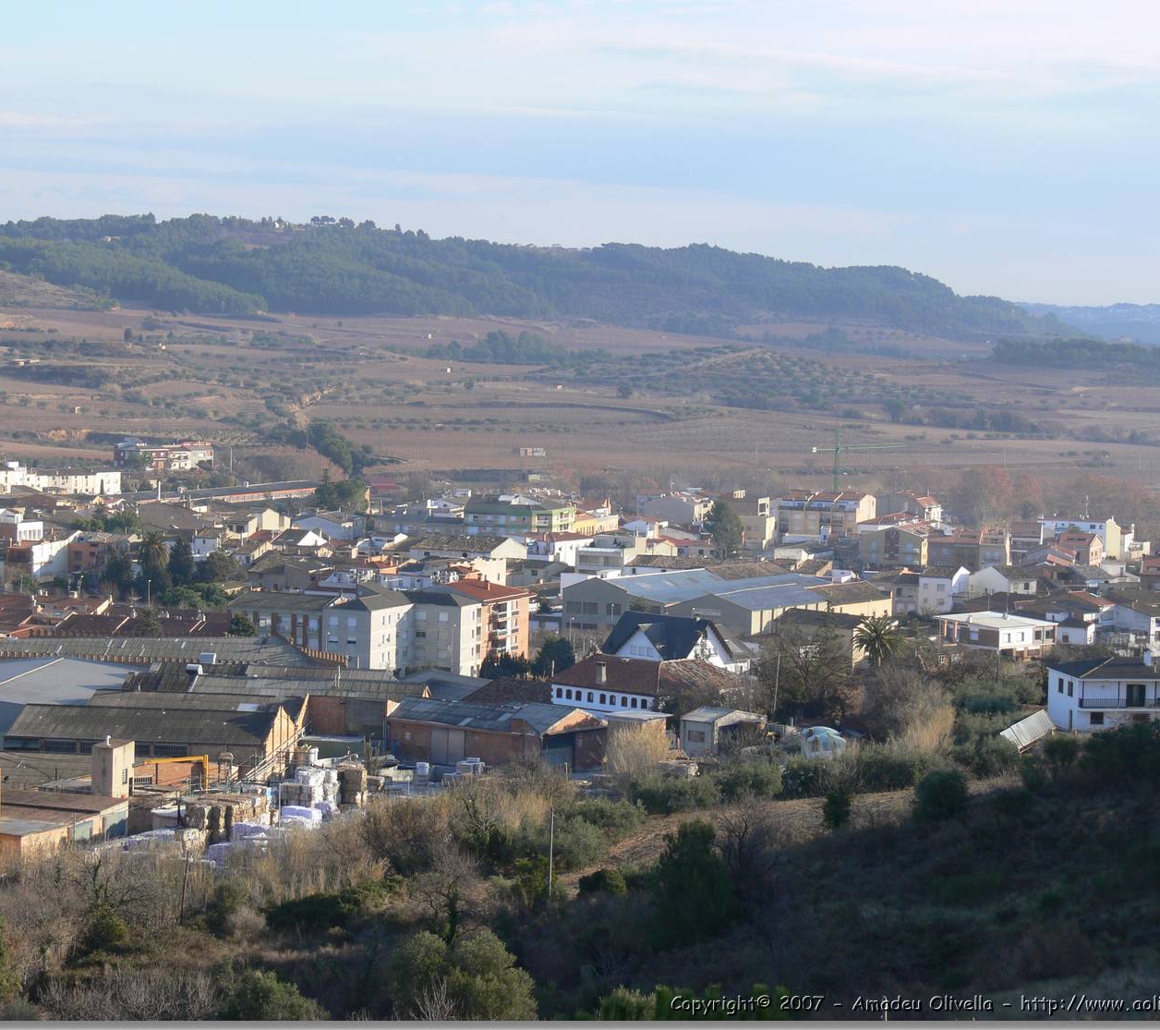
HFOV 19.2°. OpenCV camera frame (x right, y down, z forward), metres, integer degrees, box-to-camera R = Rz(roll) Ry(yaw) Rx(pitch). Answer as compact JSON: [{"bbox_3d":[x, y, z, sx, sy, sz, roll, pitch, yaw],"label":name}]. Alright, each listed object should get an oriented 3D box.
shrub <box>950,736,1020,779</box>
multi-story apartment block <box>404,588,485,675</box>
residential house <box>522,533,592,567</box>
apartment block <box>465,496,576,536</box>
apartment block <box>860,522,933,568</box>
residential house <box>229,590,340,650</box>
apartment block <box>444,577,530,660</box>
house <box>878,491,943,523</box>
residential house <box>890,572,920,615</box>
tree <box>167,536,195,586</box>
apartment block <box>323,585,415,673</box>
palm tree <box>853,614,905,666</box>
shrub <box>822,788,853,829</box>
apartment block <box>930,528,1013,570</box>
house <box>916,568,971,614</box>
[{"bbox_3d":[35.175,21.024,299.416,5.800,3.200,5.000,1,3,0],"label":"shrub"},{"bbox_3d":[-21.018,18.696,537.777,9.380,13.200,9.600,3,3,21],"label":"multi-story apartment block"},{"bbox_3d":[-4.447,8.304,779.064,7.750,8.600,17.090,3,4,31],"label":"residential house"},{"bbox_3d":[-15.163,1.808,881.755,24.000,12.300,17.000,2,3,20],"label":"apartment block"},{"bbox_3d":[73.134,7.397,793.102,14.550,11.700,13.780,2,3,14],"label":"apartment block"},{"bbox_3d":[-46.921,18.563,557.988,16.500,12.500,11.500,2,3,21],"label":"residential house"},{"bbox_3d":[-17.605,18.649,555.483,12.400,13.800,18.500,2,3,21],"label":"apartment block"},{"bbox_3d":[100.537,-1.679,1040.502,14.500,10.446,12.000,2,4,30],"label":"house"},{"bbox_3d":[64.309,15.075,659.480,6.300,7.961,9.000,2,4,30],"label":"residential house"},{"bbox_3d":[-80.254,9.834,689.398,5.342,11.229,5.342,1,3,-7],"label":"tree"},{"bbox_3d":[-33.141,19.204,536.803,8.700,12.600,15.300,3,4,23],"label":"apartment block"},{"bbox_3d":[40.144,17.269,459.795,7.100,7.588,7.100,0,3,0],"label":"palm tree"},{"bbox_3d":[18.976,21.759,253.705,2.300,3.149,2.300,0,3,0],"label":"shrub"},{"bbox_3d":[90.552,7.991,796.352,18.500,10.600,12.000,2,3,11],"label":"apartment block"},{"bbox_3d":[70.251,14.622,657.561,6.700,8.800,9.600,3,3,27],"label":"house"}]

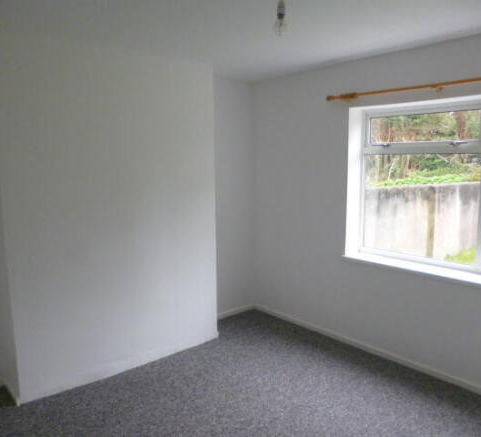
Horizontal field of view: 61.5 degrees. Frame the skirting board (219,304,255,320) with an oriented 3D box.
[{"bbox_3d":[-0.135,1.001,4.185,0.710,0.062,0.020,-6,10,-38],"label":"skirting board"}]

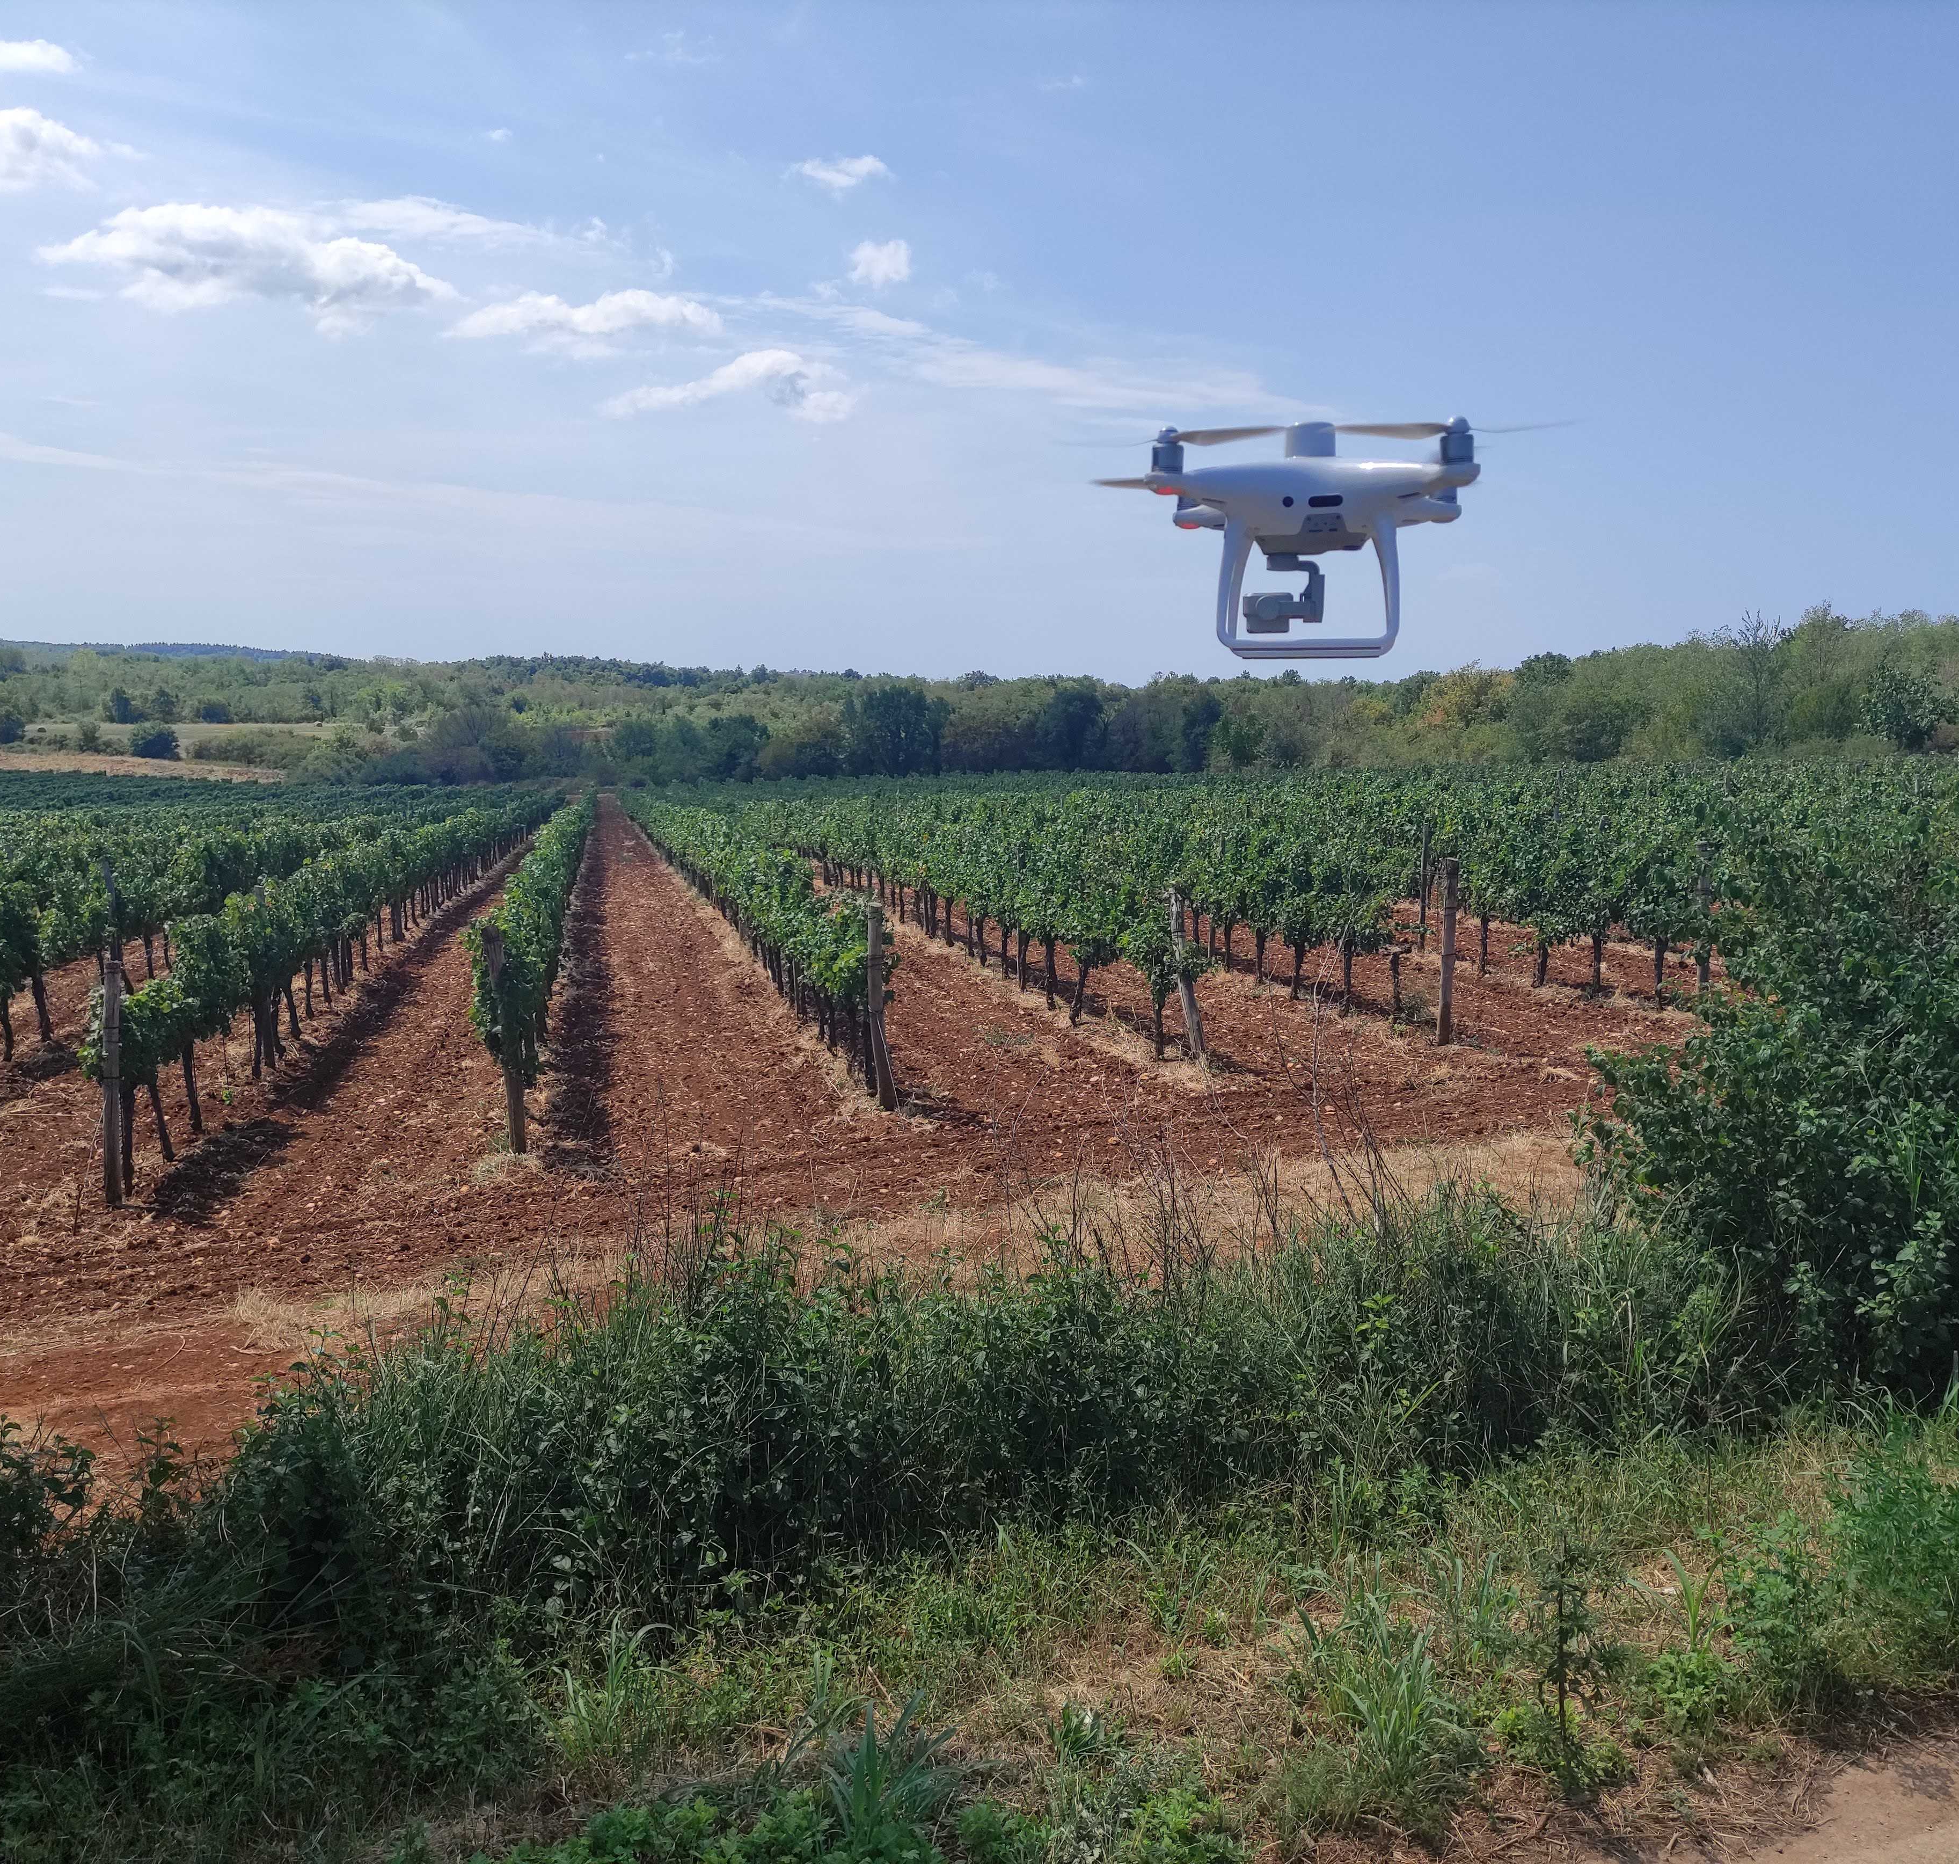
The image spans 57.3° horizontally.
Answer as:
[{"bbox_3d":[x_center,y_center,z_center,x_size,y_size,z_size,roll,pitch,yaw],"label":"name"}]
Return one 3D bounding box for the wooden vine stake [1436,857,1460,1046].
[{"bbox_3d":[4.130,0.175,15.782,0.113,1.665,0.113,2,6,15],"label":"wooden vine stake"}]

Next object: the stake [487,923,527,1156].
[{"bbox_3d":[-3.389,0.769,12.834,0.118,1.663,0.118,-6,7,-14],"label":"stake"}]

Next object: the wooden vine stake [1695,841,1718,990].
[{"bbox_3d":[6.890,-0.057,17.035,0.114,1.599,0.114,0,5,22],"label":"wooden vine stake"}]

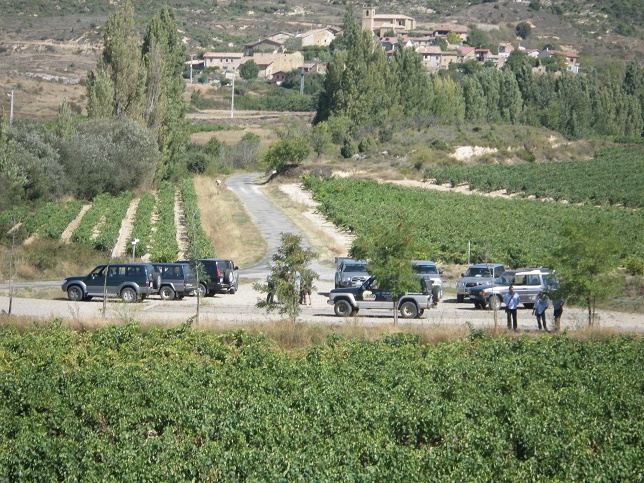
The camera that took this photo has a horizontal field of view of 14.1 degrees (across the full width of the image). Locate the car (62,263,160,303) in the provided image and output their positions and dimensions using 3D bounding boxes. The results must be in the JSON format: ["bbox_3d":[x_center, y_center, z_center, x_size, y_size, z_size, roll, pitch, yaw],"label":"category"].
[{"bbox_3d":[-10.199,1.940,126.500,4.750,1.880,1.830,1,1,14],"label":"car"}]

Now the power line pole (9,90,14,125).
[{"bbox_3d":[-71.481,-31.099,600.000,0.600,9.200,0.500,1,1,0],"label":"power line pole"}]

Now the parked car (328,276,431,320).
[{"bbox_3d":[2.665,2.396,113.800,4.850,1.780,1.850,1,1,12],"label":"parked car"}]

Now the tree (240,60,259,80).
[{"bbox_3d":[-23.660,-55.805,850.000,5.900,6.500,5.800,1,1,0],"label":"tree"}]

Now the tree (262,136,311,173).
[{"bbox_3d":[-5.316,-12.952,390.000,7.200,5.500,6.500,1,1,0],"label":"tree"}]

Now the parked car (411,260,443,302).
[{"bbox_3d":[5.099,1.973,131.500,1.850,1.900,4.700,1,1,-2],"label":"parked car"}]

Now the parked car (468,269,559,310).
[{"bbox_3d":[9.222,2.165,123.500,4.600,1.950,1.800,0,1,-24],"label":"parked car"}]

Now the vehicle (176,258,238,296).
[{"bbox_3d":[-6.664,1.834,132.500,4.650,1.900,1.850,1,1,20],"label":"vehicle"}]

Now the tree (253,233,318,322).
[{"bbox_3d":[-1.513,1.493,108.000,2.720,3.750,2.600,1,1,0],"label":"tree"}]

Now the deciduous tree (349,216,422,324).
[{"bbox_3d":[2.650,1.253,107.000,2.950,4.350,2.850,1,1,0],"label":"deciduous tree"}]

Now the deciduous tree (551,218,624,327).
[{"bbox_3d":[10.958,1.321,107.500,3.000,4.350,2.900,1,1,0],"label":"deciduous tree"}]

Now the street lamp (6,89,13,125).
[{"bbox_3d":[-71.919,-30.984,600.000,1.400,9.000,0.400,1,1,0],"label":"street lamp"}]

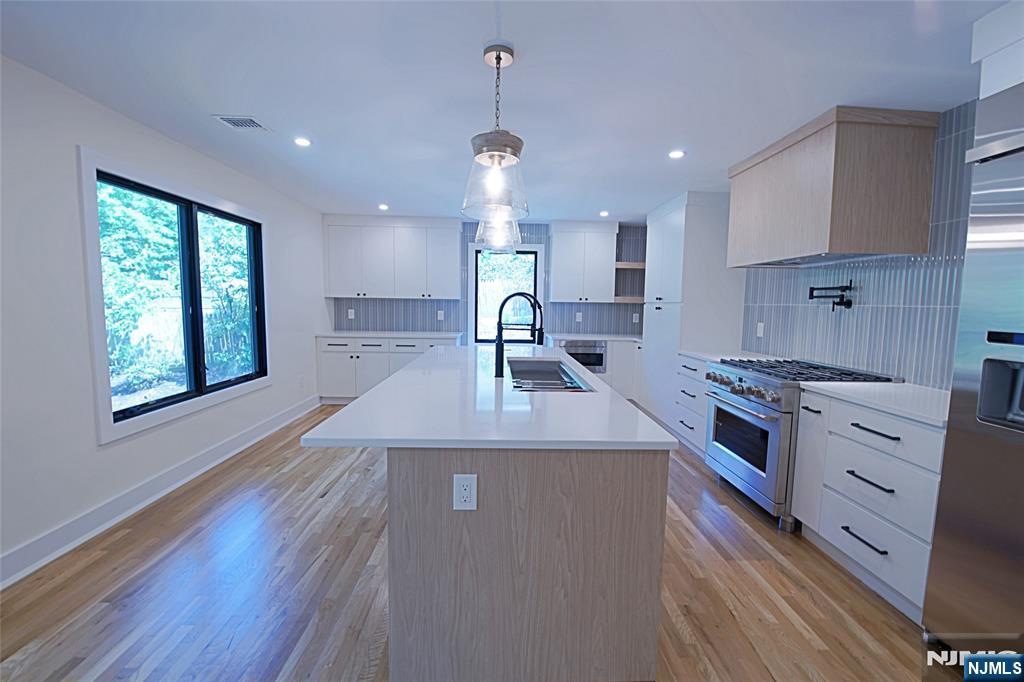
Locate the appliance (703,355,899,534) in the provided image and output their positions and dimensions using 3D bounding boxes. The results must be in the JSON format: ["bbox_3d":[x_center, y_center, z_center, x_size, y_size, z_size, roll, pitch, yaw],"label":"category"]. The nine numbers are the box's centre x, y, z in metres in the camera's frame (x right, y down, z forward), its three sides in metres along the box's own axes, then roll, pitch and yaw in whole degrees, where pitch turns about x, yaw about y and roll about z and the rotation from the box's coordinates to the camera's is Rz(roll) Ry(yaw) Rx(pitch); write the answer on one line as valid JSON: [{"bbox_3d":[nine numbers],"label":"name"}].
[{"bbox_3d":[1.938,0.660,3.053,0.705,0.935,0.920,1,5,-2],"label":"appliance"}]

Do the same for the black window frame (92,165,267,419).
[{"bbox_3d":[-2.443,-0.316,3.341,0.090,1.481,1.703,1,5,-2],"label":"black window frame"}]

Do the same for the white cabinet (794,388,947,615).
[{"bbox_3d":[2.016,0.754,2.151,0.617,0.903,0.842,1,5,-2],"label":"white cabinet"}]

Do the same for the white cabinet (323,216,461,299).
[{"bbox_3d":[-1.566,-1.091,5.760,1.785,1.052,0.385,1,5,-2],"label":"white cabinet"}]

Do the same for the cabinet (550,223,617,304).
[{"bbox_3d":[0.943,-1.056,5.840,0.874,1.052,0.385,1,5,-2],"label":"cabinet"}]

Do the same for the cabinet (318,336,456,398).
[{"bbox_3d":[-1.607,0.378,5.775,1.755,0.914,0.605,1,5,-2],"label":"cabinet"}]

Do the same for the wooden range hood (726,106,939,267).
[{"bbox_3d":[2.035,-0.924,2.880,0.584,0.774,1.070,1,5,-2],"label":"wooden range hood"}]

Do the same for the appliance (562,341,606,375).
[{"bbox_3d":[0.921,0.194,5.784,0.607,0.417,0.500,1,5,-2],"label":"appliance"}]

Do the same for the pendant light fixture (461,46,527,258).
[{"bbox_3d":[-0.065,-0.914,1.897,0.308,0.696,0.308,1,5,-2],"label":"pendant light fixture"}]

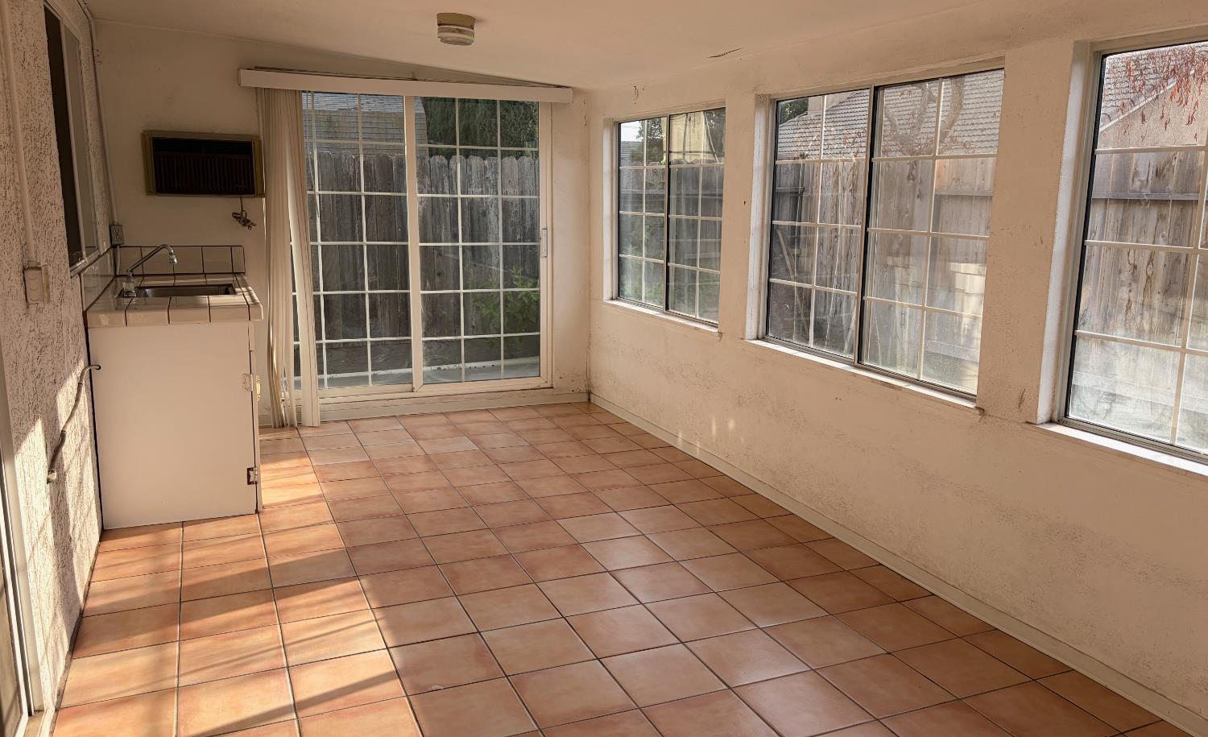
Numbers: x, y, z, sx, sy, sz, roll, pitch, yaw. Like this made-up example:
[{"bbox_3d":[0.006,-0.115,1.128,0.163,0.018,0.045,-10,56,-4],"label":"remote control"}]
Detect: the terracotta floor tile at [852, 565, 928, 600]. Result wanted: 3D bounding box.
[{"bbox_3d":[1.123,0.828,3.556,0.177,0.010,0.298,-4,12,-23],"label":"terracotta floor tile"}]

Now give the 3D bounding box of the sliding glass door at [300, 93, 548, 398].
[{"bbox_3d":[-1.208,-0.805,5.827,1.845,1.998,0.100,-3,12,-23],"label":"sliding glass door"}]

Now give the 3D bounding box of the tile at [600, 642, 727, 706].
[{"bbox_3d":[0.181,0.953,2.824,0.299,0.010,0.299,-3,12,-23],"label":"tile"}]

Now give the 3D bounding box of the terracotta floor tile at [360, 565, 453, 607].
[{"bbox_3d":[-0.739,0.817,3.390,0.298,0.010,0.298,-3,12,-23],"label":"terracotta floor tile"}]

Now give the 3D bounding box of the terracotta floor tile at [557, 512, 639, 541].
[{"bbox_3d":[-0.028,0.711,4.039,0.298,0.012,0.298,-3,12,-23],"label":"terracotta floor tile"}]

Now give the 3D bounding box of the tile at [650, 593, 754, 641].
[{"bbox_3d":[0.340,0.883,3.219,0.294,0.012,0.294,-3,12,-23],"label":"tile"}]

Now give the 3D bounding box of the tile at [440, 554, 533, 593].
[{"bbox_3d":[-0.465,0.803,3.525,0.299,0.010,0.299,-3,12,-23],"label":"tile"}]

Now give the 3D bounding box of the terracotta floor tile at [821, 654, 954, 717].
[{"bbox_3d":[0.863,0.972,2.788,0.298,0.010,0.298,-4,12,-23],"label":"terracotta floor tile"}]

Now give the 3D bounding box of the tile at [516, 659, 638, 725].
[{"bbox_3d":[-0.098,0.972,2.709,0.298,0.010,0.298,-4,12,-23],"label":"tile"}]

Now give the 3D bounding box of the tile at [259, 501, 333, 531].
[{"bbox_3d":[-1.381,0.668,4.090,0.298,0.010,0.298,-3,12,-23],"label":"tile"}]

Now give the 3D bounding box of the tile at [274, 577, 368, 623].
[{"bbox_3d":[-1.026,0.844,3.300,0.298,0.010,0.298,-4,12,-23],"label":"tile"}]

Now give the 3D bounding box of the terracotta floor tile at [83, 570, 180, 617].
[{"bbox_3d":[-1.696,0.812,3.303,0.298,0.010,0.298,-3,12,-23],"label":"terracotta floor tile"}]

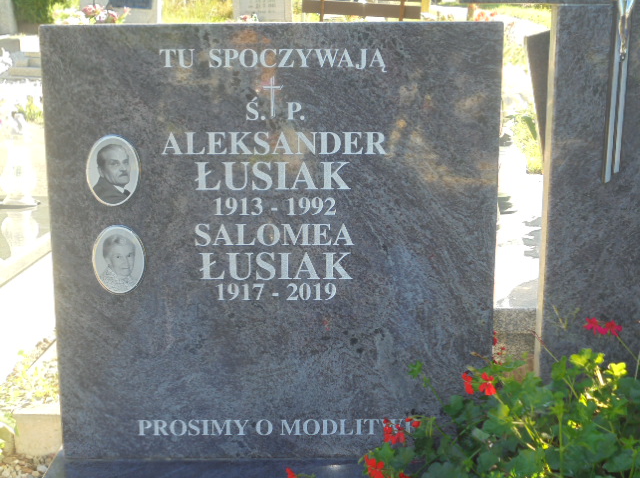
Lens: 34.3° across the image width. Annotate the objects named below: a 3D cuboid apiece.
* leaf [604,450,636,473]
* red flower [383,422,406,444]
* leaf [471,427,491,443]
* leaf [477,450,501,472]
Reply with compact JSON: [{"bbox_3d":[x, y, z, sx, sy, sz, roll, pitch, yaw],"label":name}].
[{"bbox_3d":[0.453,0.335,1.560,0.048,0.036,0.033,0,15,0],"label":"leaf"},{"bbox_3d":[0.121,0.314,1.680,0.039,0.036,0.030,1,15,5],"label":"red flower"},{"bbox_3d":[0.254,0.311,1.640,0.032,0.024,0.022,0,15,0],"label":"leaf"},{"bbox_3d":[0.260,0.344,1.600,0.037,0.037,0.018,0,13,-1],"label":"leaf"}]

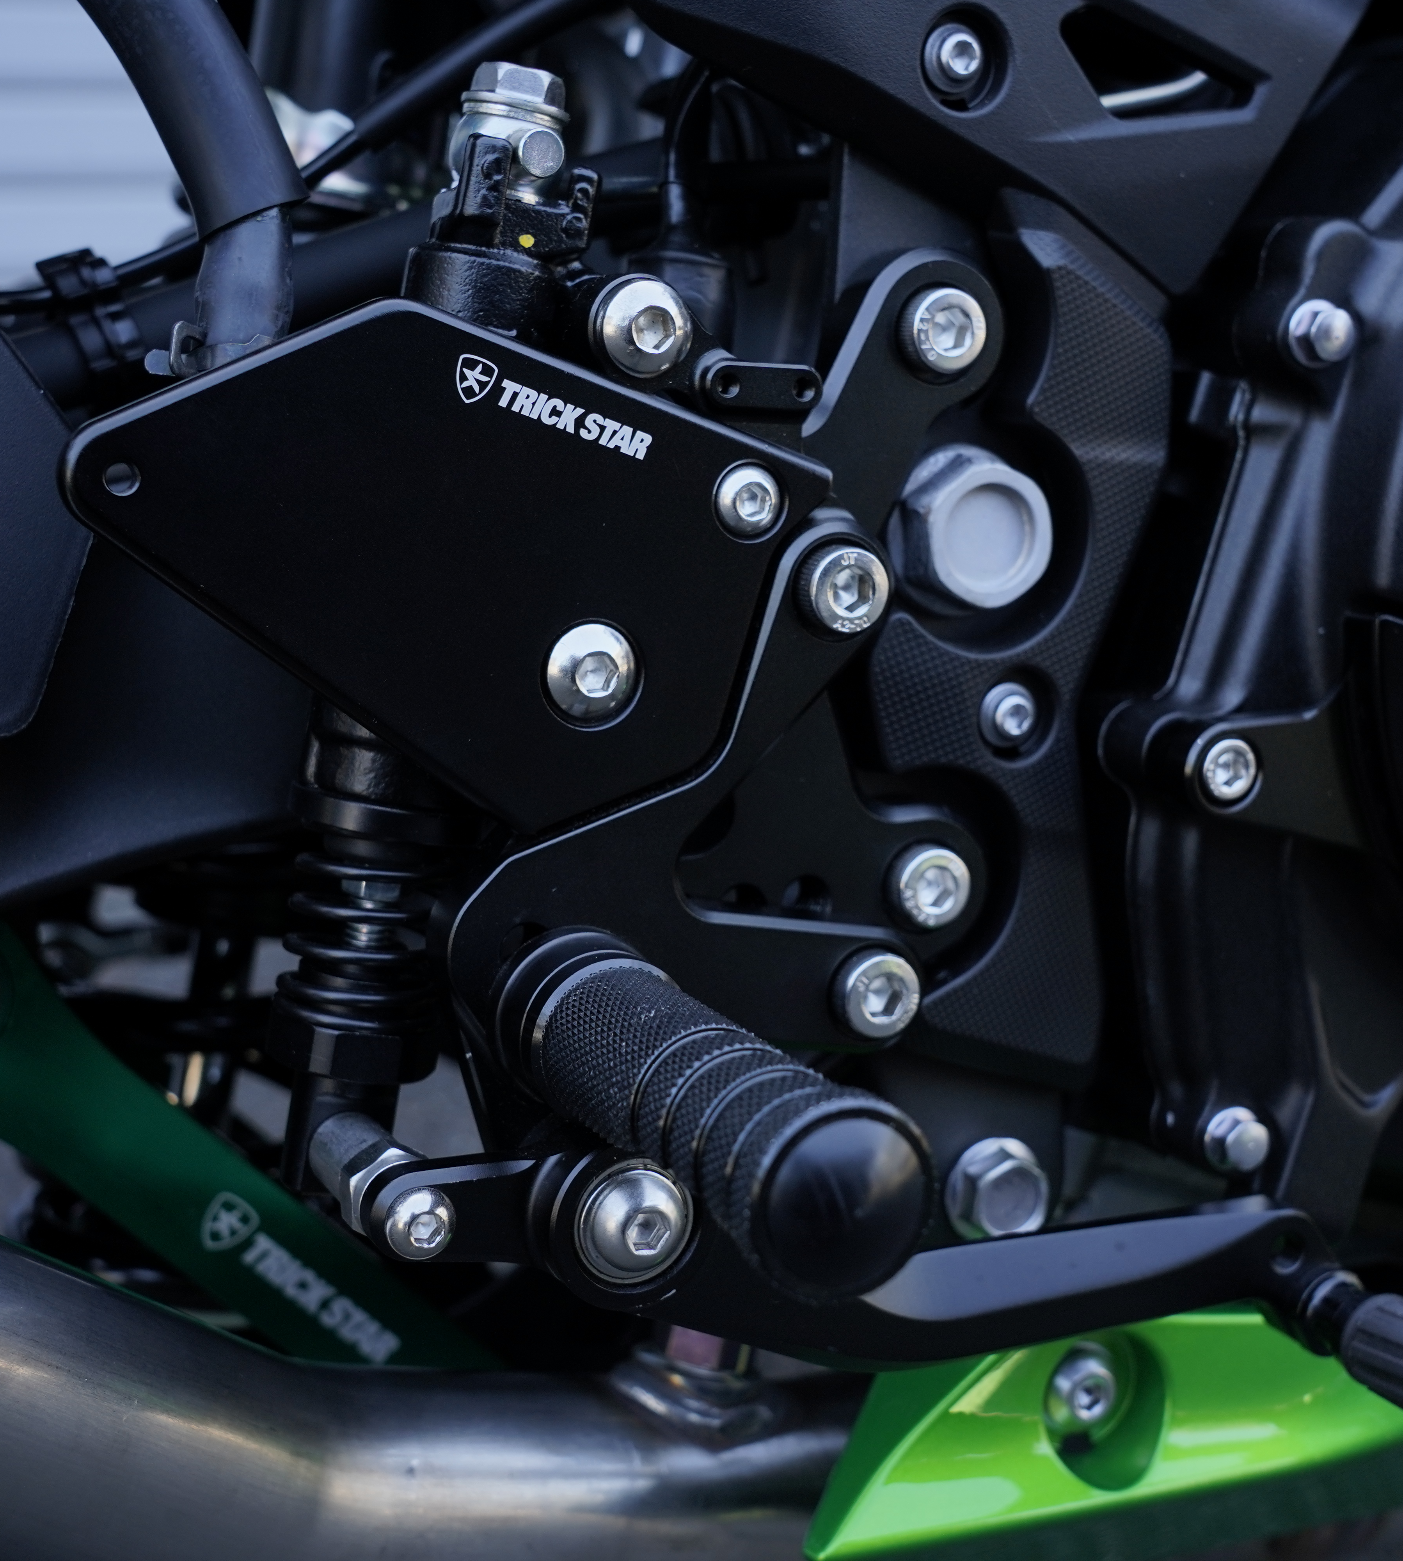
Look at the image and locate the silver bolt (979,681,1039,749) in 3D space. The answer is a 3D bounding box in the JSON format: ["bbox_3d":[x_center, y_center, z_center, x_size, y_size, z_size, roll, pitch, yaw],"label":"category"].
[{"bbox_3d":[0.052,-0.012,0.446,0.012,0.012,0.006,-6,10,-21],"label":"silver bolt"}]

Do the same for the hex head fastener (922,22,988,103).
[{"bbox_3d":[0.042,-0.123,0.444,0.012,0.012,0.006,-6,10,-21],"label":"hex head fastener"}]

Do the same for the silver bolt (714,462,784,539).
[{"bbox_3d":[0.006,-0.042,0.386,0.011,0.011,0.004,-6,10,-21],"label":"silver bolt"}]

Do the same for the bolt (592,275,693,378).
[{"bbox_3d":[-0.009,-0.066,0.381,0.015,0.015,0.005,-6,10,-21],"label":"bolt"}]

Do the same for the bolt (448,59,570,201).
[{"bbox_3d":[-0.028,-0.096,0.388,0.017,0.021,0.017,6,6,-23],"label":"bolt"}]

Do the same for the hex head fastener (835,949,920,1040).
[{"bbox_3d":[0.026,0.032,0.398,0.013,0.013,0.009,-6,10,-21],"label":"hex head fastener"}]

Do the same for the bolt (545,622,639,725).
[{"bbox_3d":[-0.017,-0.016,0.382,0.014,0.014,0.005,-6,10,-21],"label":"bolt"}]

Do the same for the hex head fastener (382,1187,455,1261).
[{"bbox_3d":[-0.041,0.063,0.375,0.011,0.011,0.004,-6,10,-21],"label":"hex head fastener"}]

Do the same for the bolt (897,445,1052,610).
[{"bbox_3d":[0.044,-0.040,0.421,0.028,0.028,0.013,-6,10,-21],"label":"bolt"}]

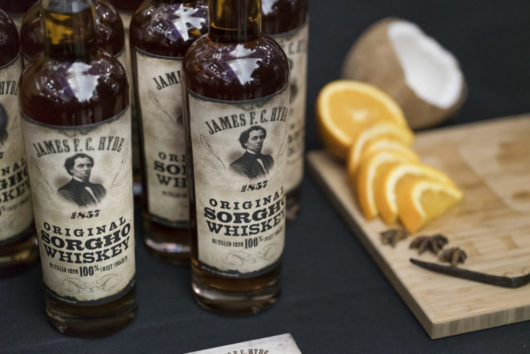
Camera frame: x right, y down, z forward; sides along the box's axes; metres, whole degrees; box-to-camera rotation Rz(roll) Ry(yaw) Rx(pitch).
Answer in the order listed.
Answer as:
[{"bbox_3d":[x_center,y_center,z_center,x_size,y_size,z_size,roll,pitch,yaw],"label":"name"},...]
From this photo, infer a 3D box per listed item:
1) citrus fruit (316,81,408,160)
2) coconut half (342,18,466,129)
[{"bbox_3d":[0.080,-0.040,1.108,0.084,0.042,0.084,-27,66,-38],"label":"citrus fruit"},{"bbox_3d":[0.122,-0.089,1.179,0.107,0.079,0.107,48,39,-3],"label":"coconut half"}]

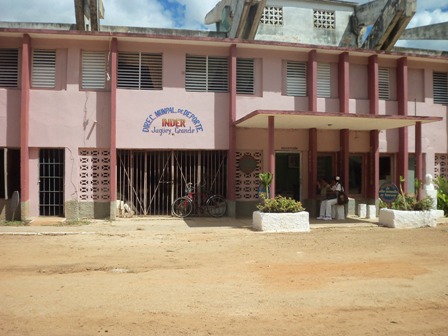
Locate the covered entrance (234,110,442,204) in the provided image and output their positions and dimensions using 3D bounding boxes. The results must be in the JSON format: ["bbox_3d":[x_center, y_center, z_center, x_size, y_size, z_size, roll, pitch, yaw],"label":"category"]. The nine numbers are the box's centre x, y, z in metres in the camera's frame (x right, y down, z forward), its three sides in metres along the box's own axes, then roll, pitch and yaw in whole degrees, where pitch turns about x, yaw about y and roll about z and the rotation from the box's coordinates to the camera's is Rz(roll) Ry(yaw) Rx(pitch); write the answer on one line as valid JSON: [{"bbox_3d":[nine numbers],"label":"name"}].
[{"bbox_3d":[3.546,-0.002,14.025,5.746,3.085,2.600,0,-1,-11],"label":"covered entrance"}]

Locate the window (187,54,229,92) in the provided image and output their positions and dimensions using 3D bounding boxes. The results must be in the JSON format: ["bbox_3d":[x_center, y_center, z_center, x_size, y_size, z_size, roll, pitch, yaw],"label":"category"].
[{"bbox_3d":[-0.553,-3.157,14.702,1.437,1.270,0.100,0,0,-11],"label":"window"}]

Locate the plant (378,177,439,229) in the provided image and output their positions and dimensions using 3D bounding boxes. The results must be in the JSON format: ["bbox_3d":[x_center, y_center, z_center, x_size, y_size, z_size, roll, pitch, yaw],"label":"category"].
[{"bbox_3d":[5.254,0.950,12.683,1.340,1.410,0.870,0,0,-11],"label":"plant"}]

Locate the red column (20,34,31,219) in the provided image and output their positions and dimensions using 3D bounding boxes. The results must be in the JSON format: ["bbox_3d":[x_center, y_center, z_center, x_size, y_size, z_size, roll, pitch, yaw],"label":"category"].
[{"bbox_3d":[-6.020,-1.222,13.345,0.137,5.482,0.480,0,0,-11],"label":"red column"}]

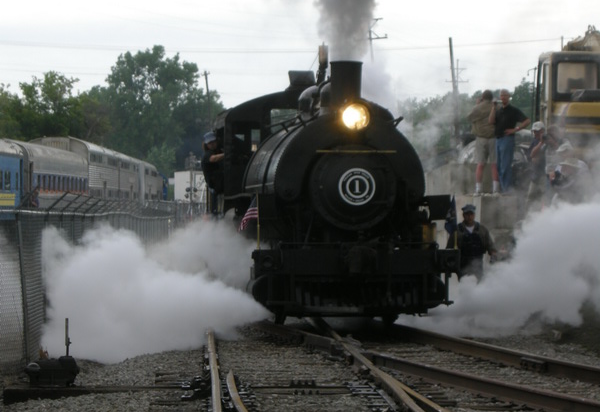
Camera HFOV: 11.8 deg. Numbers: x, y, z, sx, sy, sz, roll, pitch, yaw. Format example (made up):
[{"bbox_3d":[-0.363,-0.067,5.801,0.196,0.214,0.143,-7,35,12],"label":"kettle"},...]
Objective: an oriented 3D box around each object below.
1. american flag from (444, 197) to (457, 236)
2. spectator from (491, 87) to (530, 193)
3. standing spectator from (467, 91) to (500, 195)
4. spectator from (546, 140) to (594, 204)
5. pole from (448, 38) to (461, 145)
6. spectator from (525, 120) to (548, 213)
[{"bbox_3d":[1.978,0.131,38.200,0.160,0.520,0.140,0,0,0],"label":"american flag"},{"bbox_3d":[3.564,-1.070,49.300,0.660,1.800,0.440,0,0,14],"label":"spectator"},{"bbox_3d":[3.107,-1.070,49.300,0.580,1.800,0.480,0,0,-27],"label":"standing spectator"},{"bbox_3d":[4.396,-0.334,47.500,0.600,1.300,0.550,0,0,-41],"label":"spectator"},{"bbox_3d":[8.010,-3.477,150.000,0.320,10.400,0.320,-3,0,0],"label":"pole"},{"bbox_3d":[3.907,-0.511,48.000,0.520,1.750,0.460,0,0,27],"label":"spectator"}]

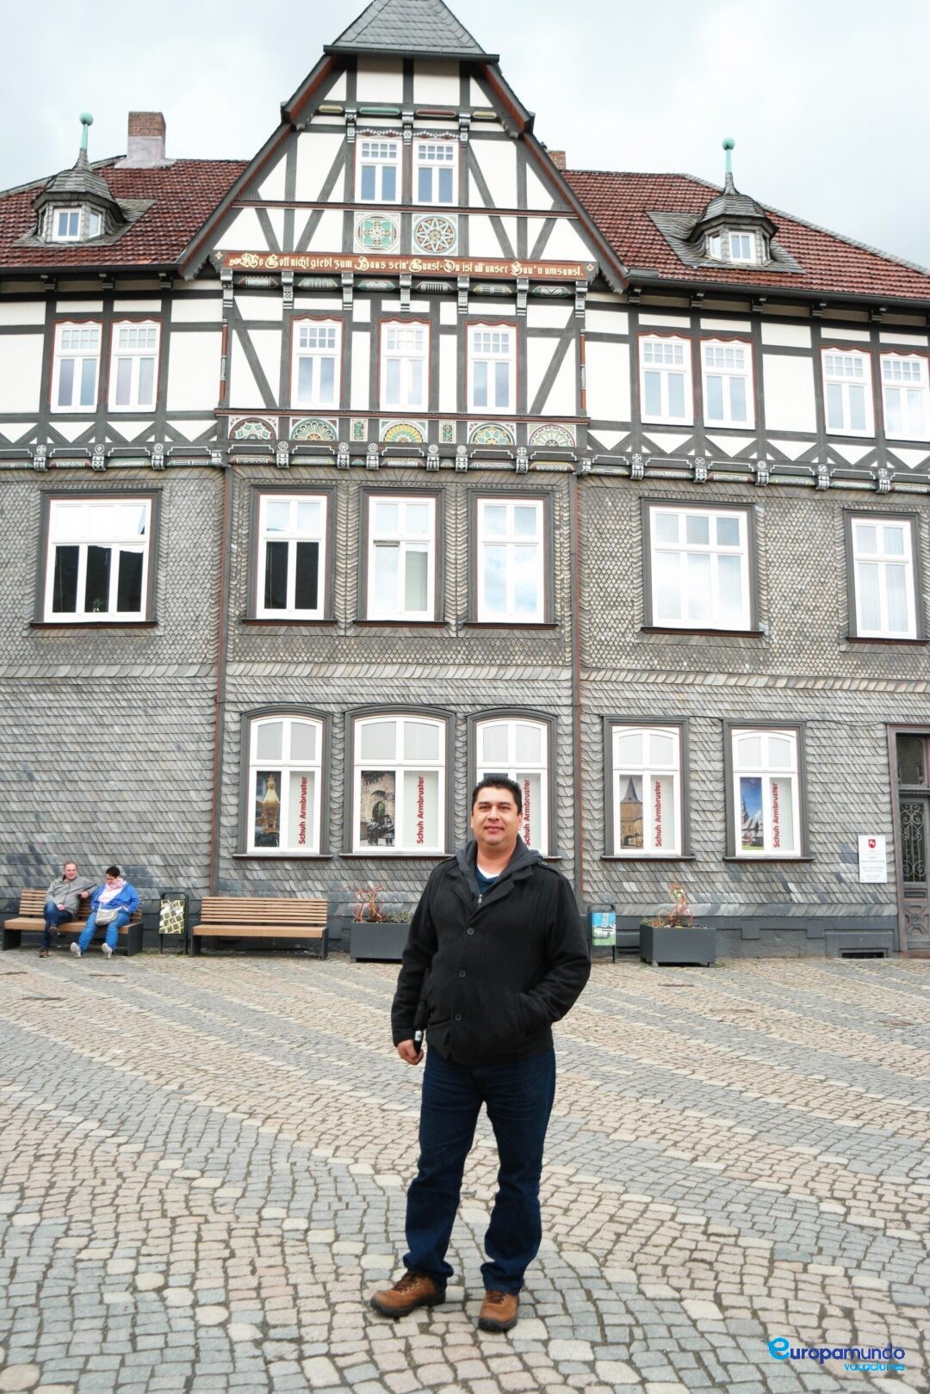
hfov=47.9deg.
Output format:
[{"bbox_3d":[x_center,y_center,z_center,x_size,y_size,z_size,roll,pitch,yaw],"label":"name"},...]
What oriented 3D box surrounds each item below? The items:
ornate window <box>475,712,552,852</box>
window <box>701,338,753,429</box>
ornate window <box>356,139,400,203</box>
[{"bbox_3d":[0.650,1.213,14.368,0.958,1.908,0.150,0,-7,-1],"label":"ornate window"},{"bbox_3d":[3.839,-4.559,15.277,0.730,1.308,0.150,1,-7,-7],"label":"window"},{"bbox_3d":[-1.304,-7.932,15.791,0.681,1.057,0.180,1,-8,-3],"label":"ornate window"}]

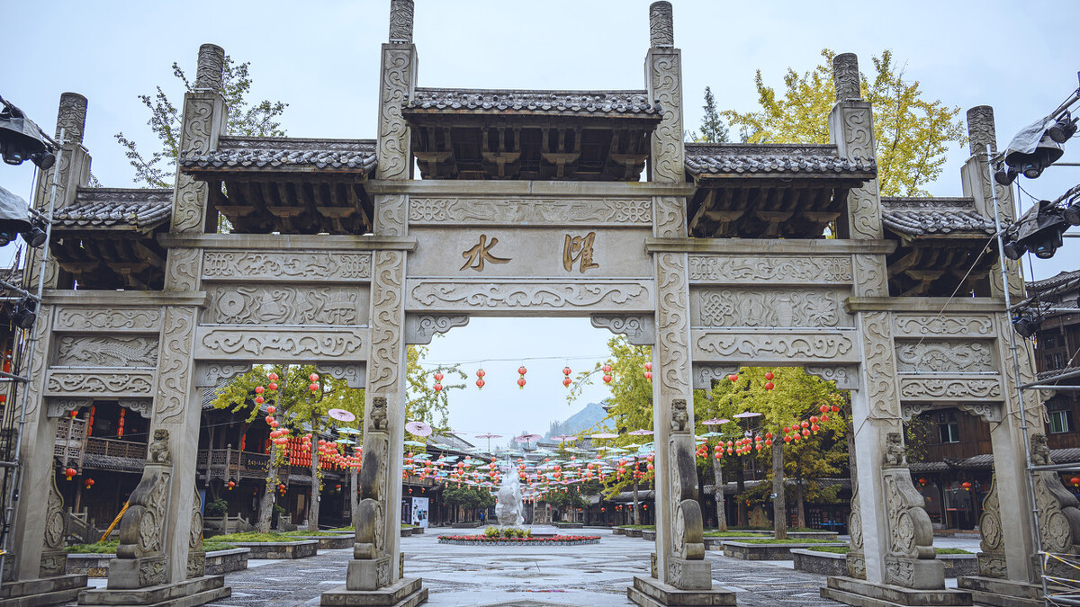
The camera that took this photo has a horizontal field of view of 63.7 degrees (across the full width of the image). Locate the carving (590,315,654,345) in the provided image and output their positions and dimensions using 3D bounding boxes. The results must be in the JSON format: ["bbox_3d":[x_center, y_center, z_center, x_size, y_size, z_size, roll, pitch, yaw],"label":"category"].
[{"bbox_3d":[1.318,0.419,13.848,1.017,0.494,0.133,0,-13,-1],"label":"carving"}]

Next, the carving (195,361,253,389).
[{"bbox_3d":[-4.894,1.103,13.533,0.831,0.408,0.133,0,-13,-1],"label":"carving"}]

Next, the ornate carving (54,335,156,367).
[{"bbox_3d":[-6.772,0.747,13.606,1.501,0.482,0.130,0,-14,-1],"label":"ornate carving"}]

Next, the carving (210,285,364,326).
[{"bbox_3d":[-4.075,0.029,13.838,2.370,0.630,0.130,0,-14,-1],"label":"carving"}]

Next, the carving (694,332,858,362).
[{"bbox_3d":[3.713,0.691,13.766,2.637,0.505,0.160,0,-14,-1],"label":"carving"}]

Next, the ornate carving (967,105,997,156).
[{"bbox_3d":[7.483,-2.820,14.750,0.398,0.954,0.398,0,-13,-1],"label":"ornate carving"}]

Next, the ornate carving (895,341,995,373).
[{"bbox_3d":[6.462,0.847,13.872,1.508,0.493,0.130,0,-14,-1],"label":"ornate carving"}]

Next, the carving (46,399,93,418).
[{"bbox_3d":[-7.177,1.609,13.357,0.642,0.295,0.133,0,-13,-1],"label":"carving"}]

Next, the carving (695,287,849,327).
[{"bbox_3d":[3.738,0.080,14.093,2.424,0.672,0.140,0,-14,-1],"label":"carving"}]

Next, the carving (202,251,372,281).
[{"bbox_3d":[-4.017,-0.601,13.836,2.612,0.448,0.130,0,-14,-1],"label":"carving"}]

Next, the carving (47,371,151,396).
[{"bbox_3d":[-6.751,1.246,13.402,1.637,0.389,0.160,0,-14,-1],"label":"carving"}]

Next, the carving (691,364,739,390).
[{"bbox_3d":[2.775,1.183,13.800,0.742,0.401,0.160,0,-14,-1],"label":"carving"}]

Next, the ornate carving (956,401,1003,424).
[{"bbox_3d":[6.918,1.715,13.689,0.624,0.319,0.160,0,-14,-1],"label":"ornate carving"}]

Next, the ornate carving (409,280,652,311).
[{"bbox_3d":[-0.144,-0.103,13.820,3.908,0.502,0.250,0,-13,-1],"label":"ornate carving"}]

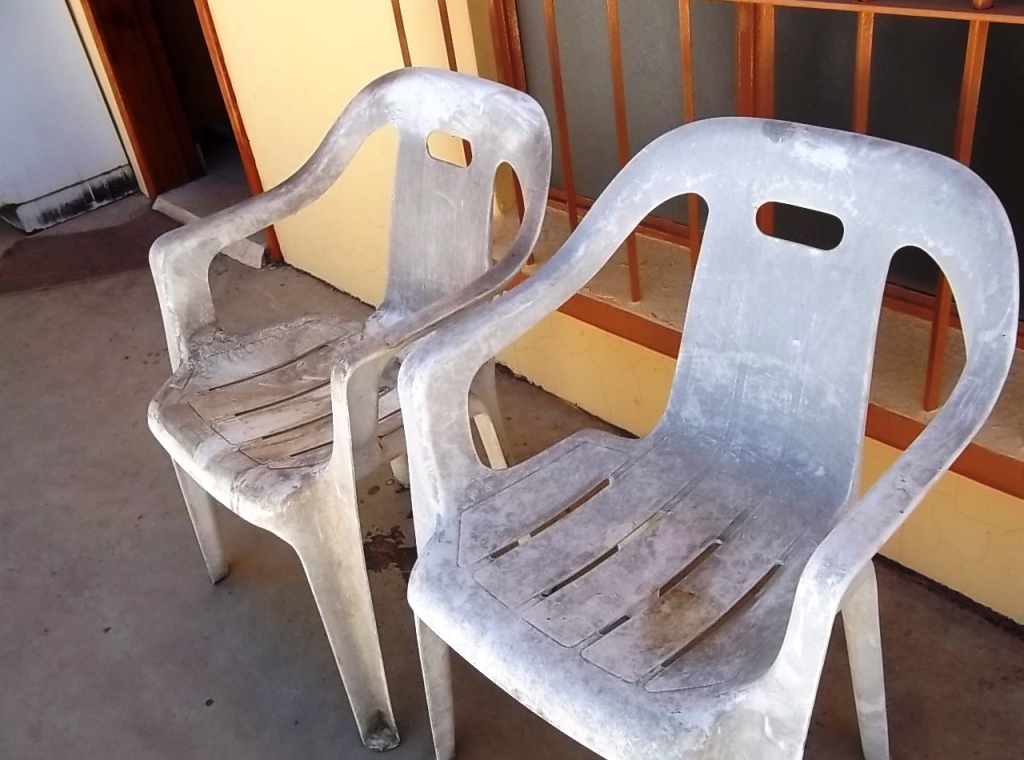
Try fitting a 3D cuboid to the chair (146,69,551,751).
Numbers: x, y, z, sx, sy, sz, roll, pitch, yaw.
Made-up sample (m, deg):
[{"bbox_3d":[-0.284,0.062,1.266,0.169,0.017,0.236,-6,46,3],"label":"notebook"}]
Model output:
[{"bbox_3d":[-0.233,0.011,1.460,0.557,0.810,0.560,-31,39,-30],"label":"chair"}]

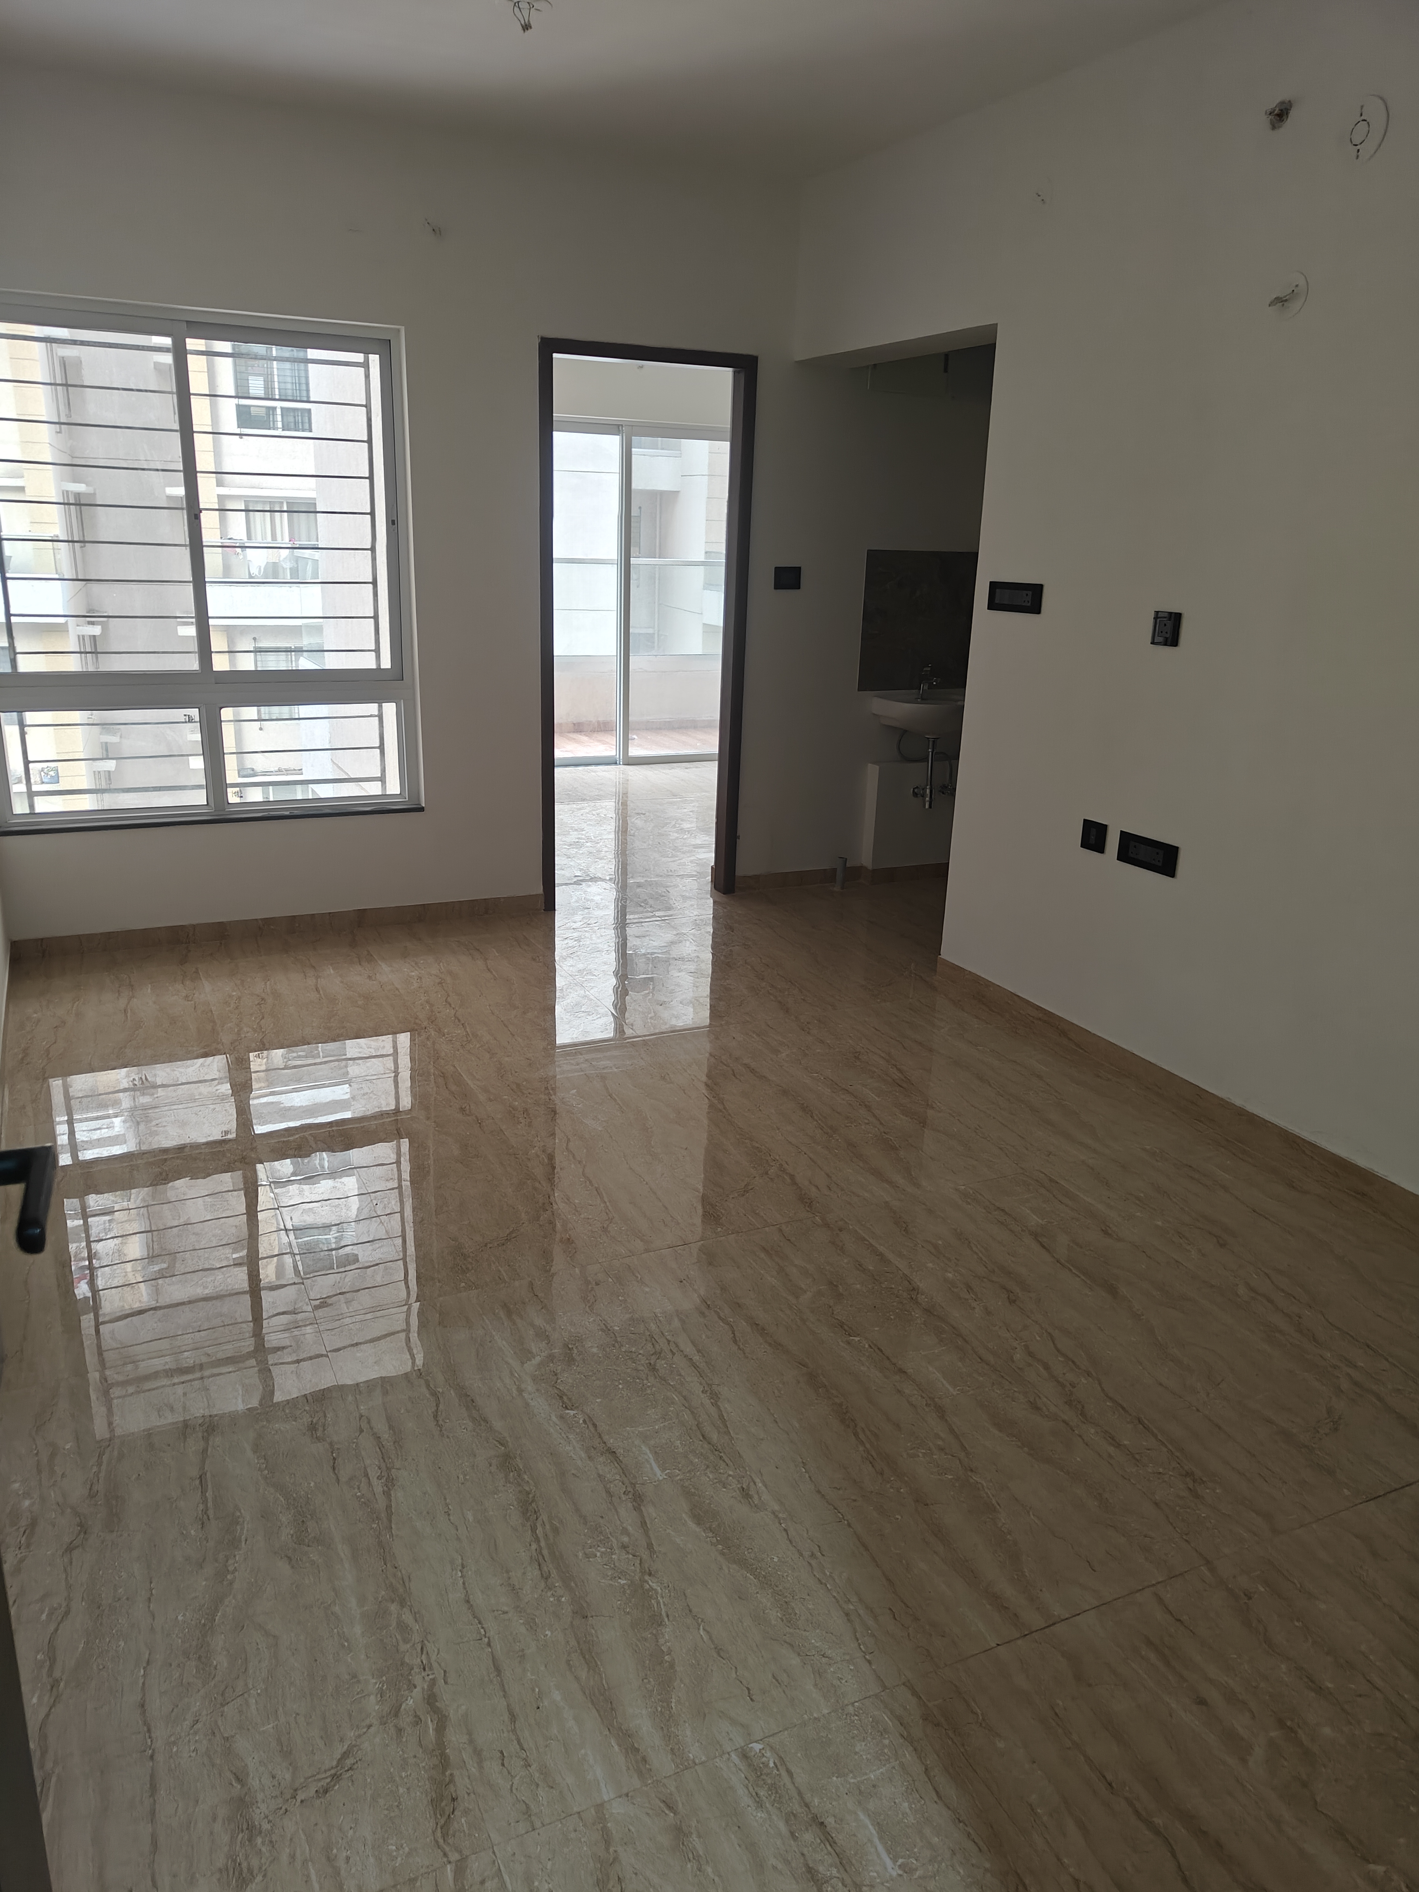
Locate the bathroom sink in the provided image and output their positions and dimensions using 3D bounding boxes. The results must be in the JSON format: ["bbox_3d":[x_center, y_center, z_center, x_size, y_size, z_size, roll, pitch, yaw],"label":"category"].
[{"bbox_3d":[0.981,-1.005,5.801,0.410,0.165,0.330,-6,20,-25],"label":"bathroom sink"}]

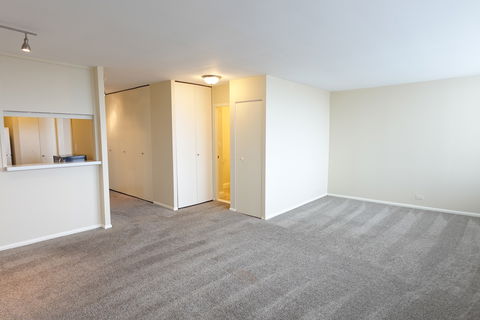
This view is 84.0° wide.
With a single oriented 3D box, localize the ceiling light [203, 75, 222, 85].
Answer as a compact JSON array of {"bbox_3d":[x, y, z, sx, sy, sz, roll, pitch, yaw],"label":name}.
[{"bbox_3d":[-0.482,-1.371,4.617,0.345,0.125,0.345,0,6,0],"label":"ceiling light"}]

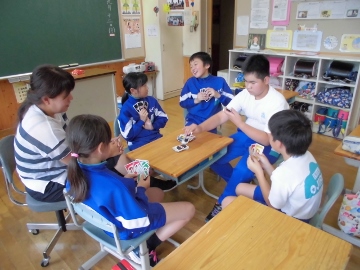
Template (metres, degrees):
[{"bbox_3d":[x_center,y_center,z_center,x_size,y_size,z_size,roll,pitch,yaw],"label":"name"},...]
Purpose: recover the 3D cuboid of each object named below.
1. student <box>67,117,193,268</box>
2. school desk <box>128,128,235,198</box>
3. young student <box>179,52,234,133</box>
[{"bbox_3d":[-0.223,0.348,1.454,0.630,1.040,0.450,-21,30,-38],"label":"student"},{"bbox_3d":[0.029,0.351,2.019,0.450,0.577,0.650,17,29,37],"label":"school desk"},{"bbox_3d":[0.234,-0.194,2.583,0.480,1.125,0.660,3,23,11],"label":"young student"}]

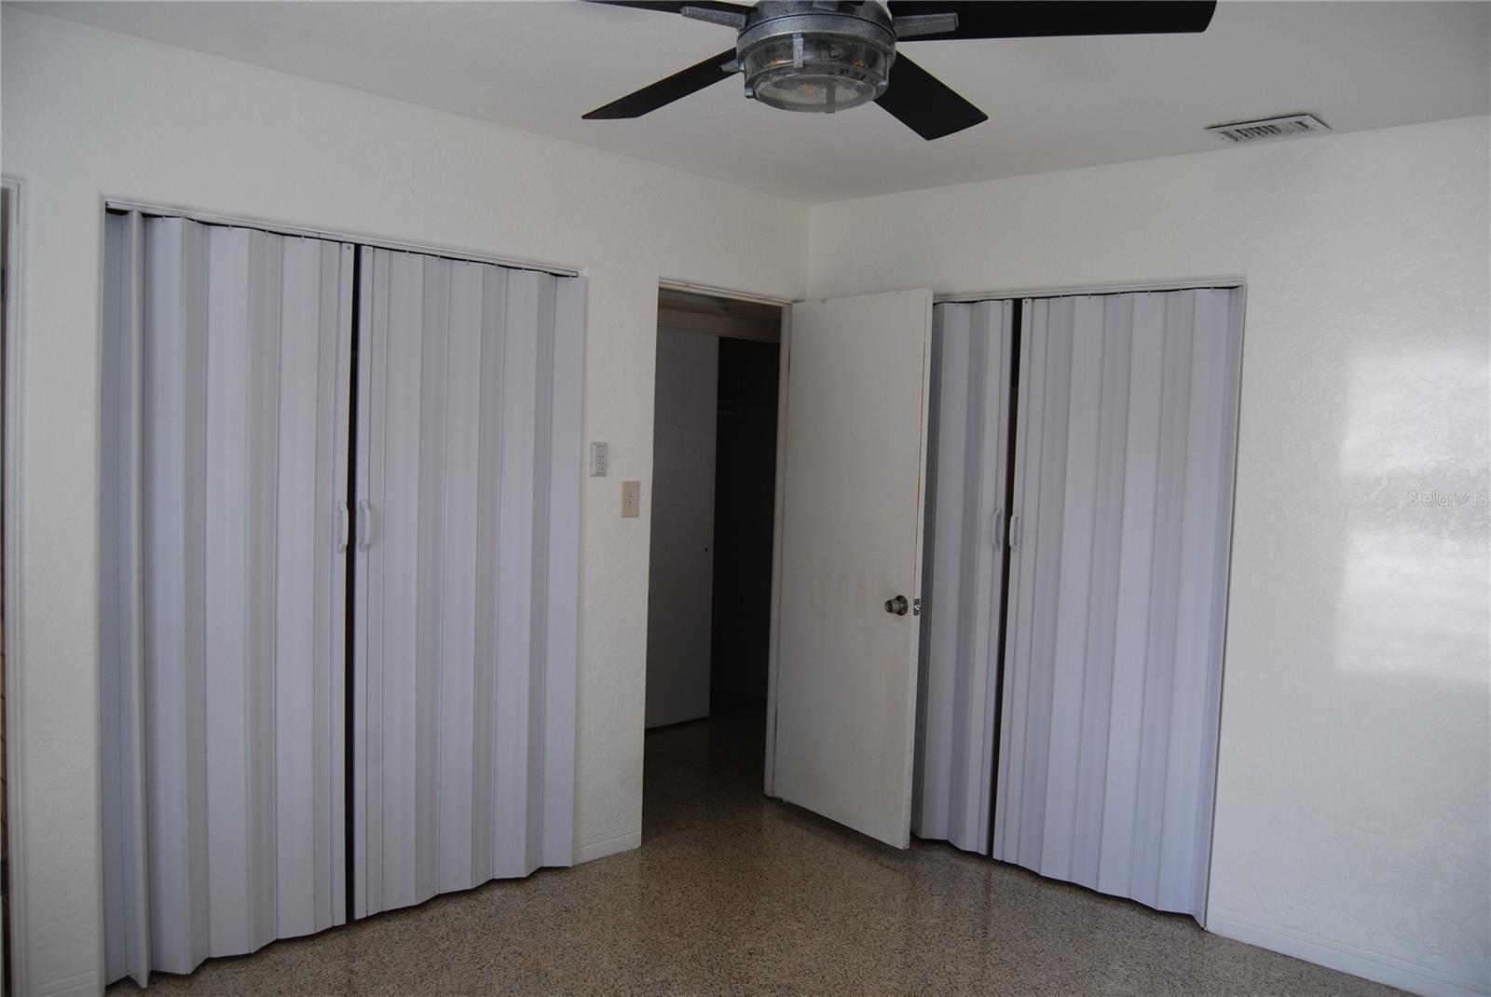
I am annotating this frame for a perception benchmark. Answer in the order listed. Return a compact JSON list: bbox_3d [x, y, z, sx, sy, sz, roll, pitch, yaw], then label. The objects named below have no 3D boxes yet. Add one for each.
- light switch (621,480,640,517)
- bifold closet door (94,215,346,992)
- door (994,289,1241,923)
[{"bbox_3d":[-0.399,0.004,3.890,0.018,0.125,0.083,5,5,43],"label":"light switch"},{"bbox_3d":[-1.370,0.278,2.989,0.090,1.980,0.650,5,5,43],"label":"bifold closet door"},{"bbox_3d":[1.214,0.326,3.703,0.745,1.980,0.085,5,5,43],"label":"door"}]

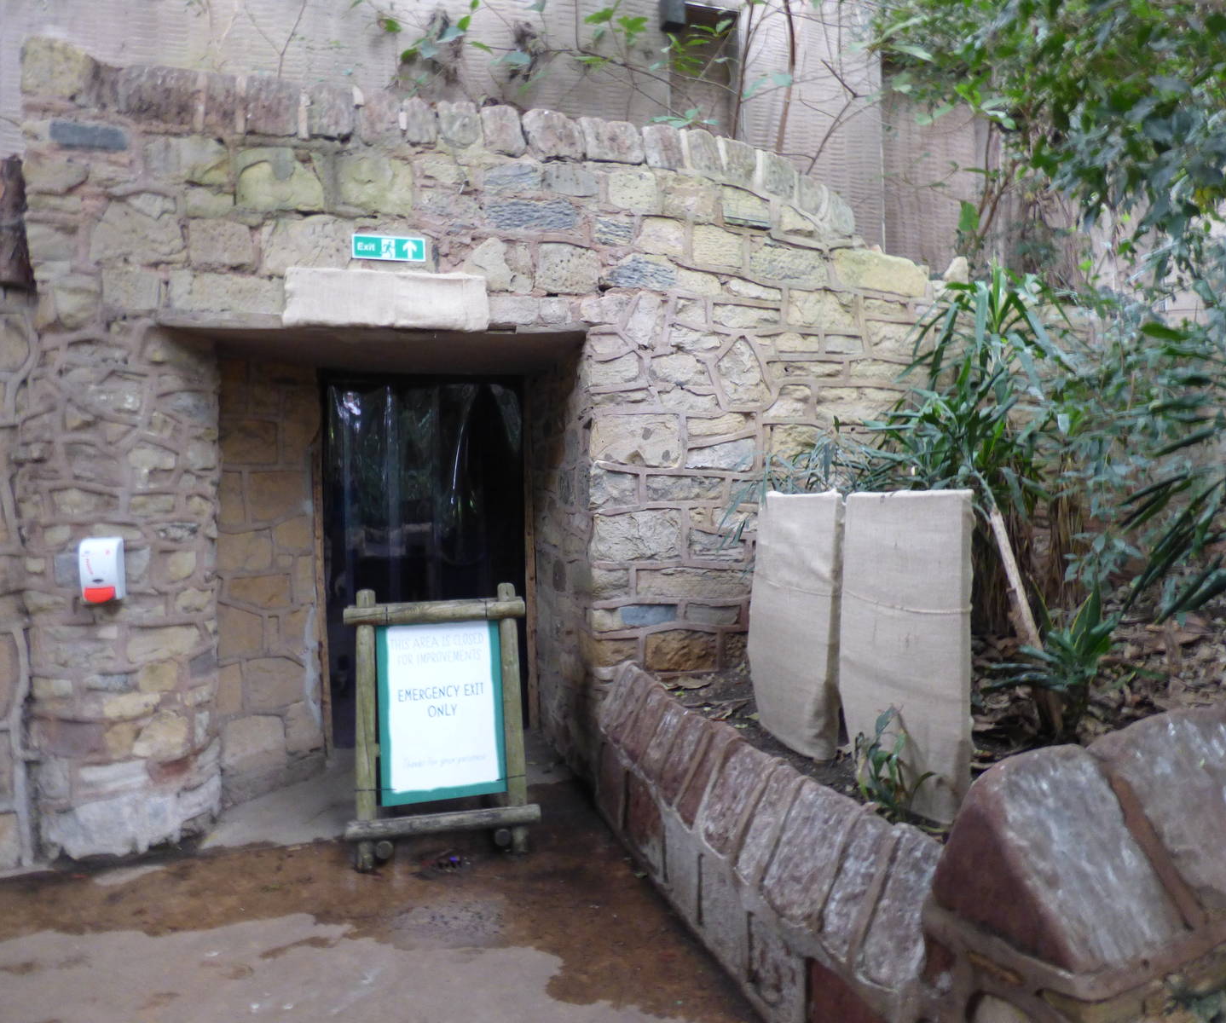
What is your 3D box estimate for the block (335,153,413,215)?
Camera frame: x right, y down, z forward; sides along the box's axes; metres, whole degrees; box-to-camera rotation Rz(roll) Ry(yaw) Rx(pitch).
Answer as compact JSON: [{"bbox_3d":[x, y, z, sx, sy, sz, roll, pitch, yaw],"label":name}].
[{"bbox_3d":[-1.011,-1.365,3.363,0.304,0.239,0.170,-1,2,-10],"label":"block"}]

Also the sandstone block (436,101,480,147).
[{"bbox_3d":[-0.671,-1.643,3.429,0.181,0.194,0.200,-1,2,-10],"label":"sandstone block"}]

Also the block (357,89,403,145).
[{"bbox_3d":[-1.005,-1.666,3.428,0.181,0.220,0.200,-1,1,-14],"label":"block"}]

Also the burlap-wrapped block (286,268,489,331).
[{"bbox_3d":[-0.942,-0.879,3.304,0.806,0.210,0.080,-1,1,-14],"label":"burlap-wrapped block"}]

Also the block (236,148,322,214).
[{"bbox_3d":[-1.385,-1.361,3.312,0.338,0.236,0.140,-1,1,-14],"label":"block"}]

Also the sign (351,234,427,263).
[{"bbox_3d":[-0.947,-1.115,3.341,0.300,0.100,0.012,-1,1,-11],"label":"sign"}]

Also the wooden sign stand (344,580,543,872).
[{"bbox_3d":[-0.686,0.789,3.171,0.720,0.970,0.520,-1,1,-12],"label":"wooden sign stand"}]

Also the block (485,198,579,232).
[{"bbox_3d":[-0.370,-1.317,3.561,0.416,0.123,0.130,-1,1,-14],"label":"block"}]

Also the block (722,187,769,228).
[{"bbox_3d":[0.585,-1.415,3.735,0.255,0.149,0.150,-1,2,-23],"label":"block"}]

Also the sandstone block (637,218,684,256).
[{"bbox_3d":[0.187,-1.227,3.588,0.219,0.157,0.150,-1,2,-18],"label":"sandstone block"}]

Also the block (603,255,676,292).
[{"bbox_3d":[0.108,-1.093,3.680,0.349,0.147,0.130,-1,1,-15],"label":"block"}]

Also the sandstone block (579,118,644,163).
[{"bbox_3d":[-0.026,-1.629,3.546,0.280,0.187,0.200,-1,2,-10],"label":"sandstone block"}]

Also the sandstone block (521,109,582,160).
[{"bbox_3d":[-0.297,-1.675,3.627,0.269,0.221,0.250,-1,1,-14],"label":"sandstone block"}]

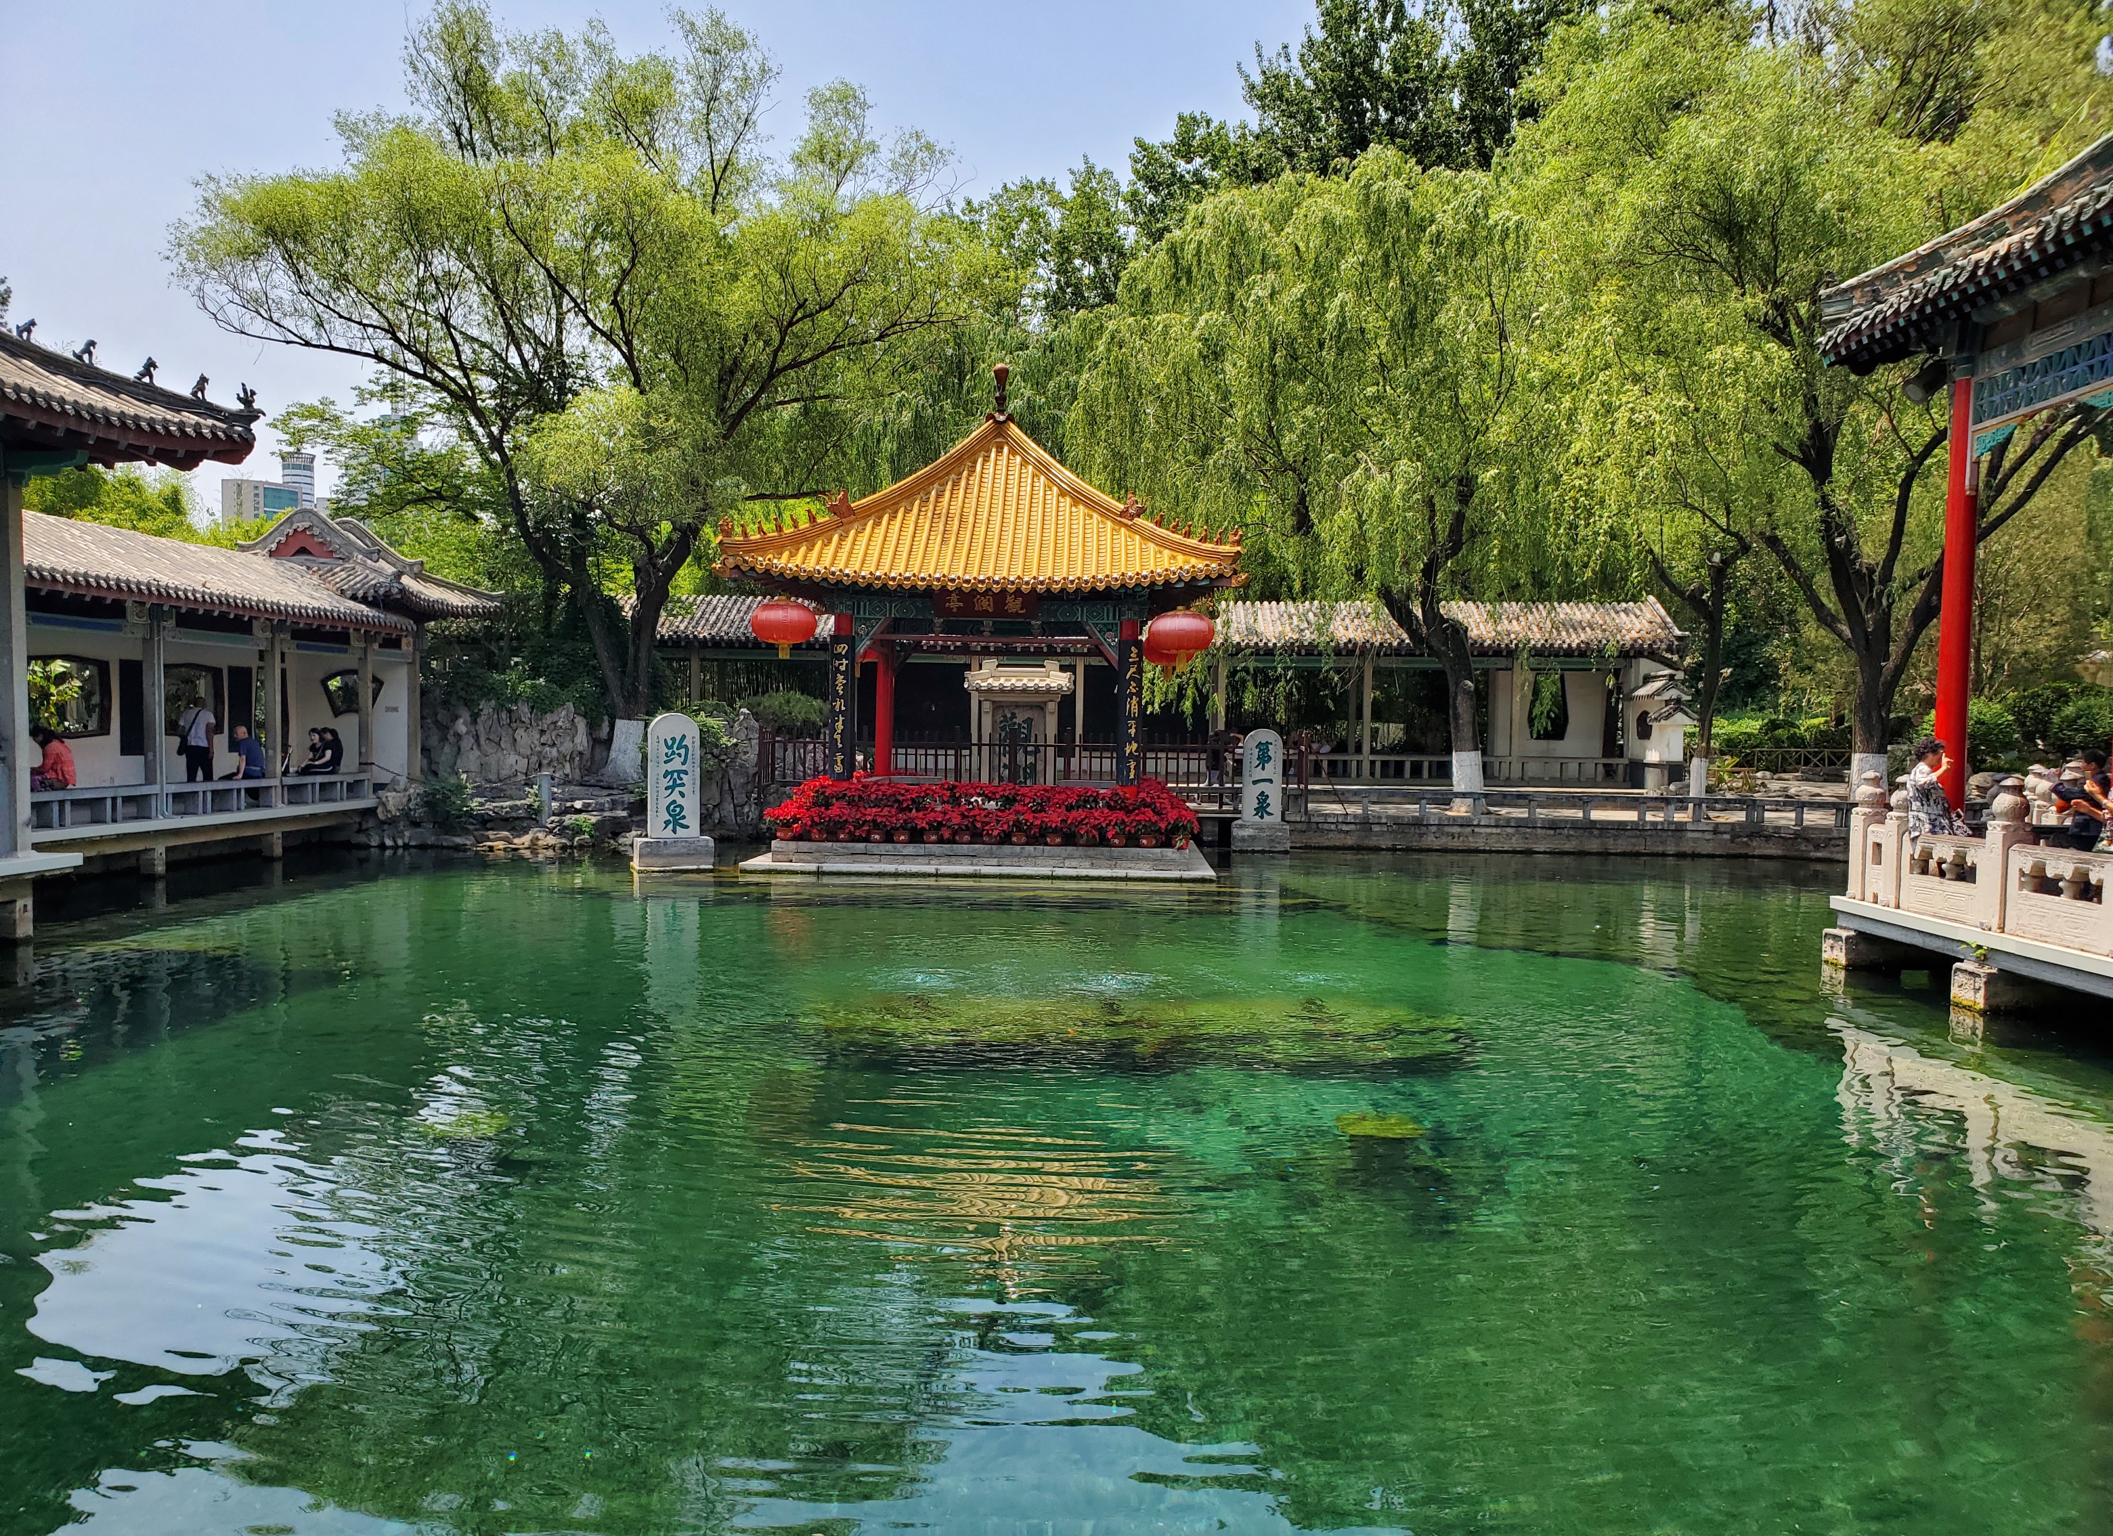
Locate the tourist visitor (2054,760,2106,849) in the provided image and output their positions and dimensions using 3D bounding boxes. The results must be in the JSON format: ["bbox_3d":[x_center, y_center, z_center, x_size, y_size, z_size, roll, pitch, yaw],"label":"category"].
[{"bbox_3d":[9.249,0.487,14.400,0.750,1.300,0.500,1,2,-6],"label":"tourist visitor"}]

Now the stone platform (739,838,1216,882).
[{"bbox_3d":[-0.916,1.187,24.800,6.500,0.450,6.300,1,2,3],"label":"stone platform"}]

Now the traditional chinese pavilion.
[{"bbox_3d":[-0.903,-2.670,24.800,7.100,7.200,7.100,1,2,3],"label":"traditional chinese pavilion"}]

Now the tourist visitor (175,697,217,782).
[{"bbox_3d":[-12.259,-0.165,22.600,0.520,1.650,0.330,-1,2,-34],"label":"tourist visitor"}]

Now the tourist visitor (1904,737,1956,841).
[{"bbox_3d":[7.172,0.382,12.900,0.650,1.280,0.500,1,2,3],"label":"tourist visitor"}]

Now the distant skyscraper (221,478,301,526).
[{"bbox_3d":[-350.582,-74.631,700.000,38.000,105.000,32.000,0,2,-30],"label":"distant skyscraper"}]

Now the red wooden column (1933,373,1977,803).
[{"bbox_3d":[7.703,-1.082,13.600,0.270,4.500,0.270,1,2,3],"label":"red wooden column"}]

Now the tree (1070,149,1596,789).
[{"bbox_3d":[5.087,-5.178,29.200,9.700,12.000,9.300,1,2,3],"label":"tree"}]

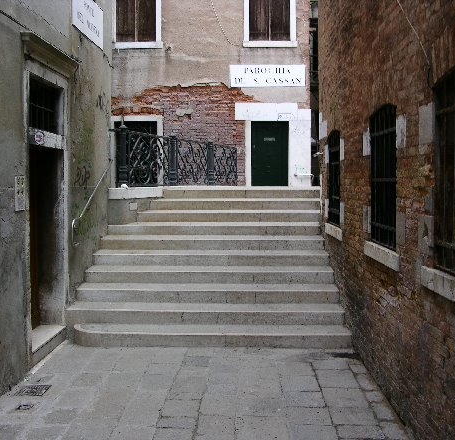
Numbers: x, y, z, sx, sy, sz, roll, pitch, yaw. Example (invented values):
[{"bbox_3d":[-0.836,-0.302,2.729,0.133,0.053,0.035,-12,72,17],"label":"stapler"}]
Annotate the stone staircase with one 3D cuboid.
[{"bbox_3d":[-0.211,0.399,7.803,2.979,1.584,3.630,0,3,1],"label":"stone staircase"}]

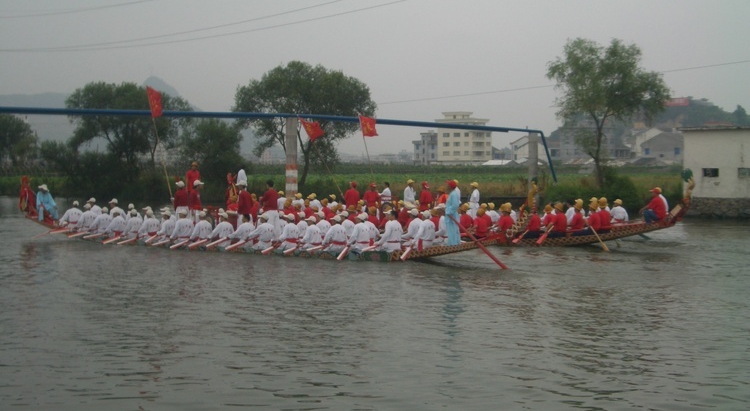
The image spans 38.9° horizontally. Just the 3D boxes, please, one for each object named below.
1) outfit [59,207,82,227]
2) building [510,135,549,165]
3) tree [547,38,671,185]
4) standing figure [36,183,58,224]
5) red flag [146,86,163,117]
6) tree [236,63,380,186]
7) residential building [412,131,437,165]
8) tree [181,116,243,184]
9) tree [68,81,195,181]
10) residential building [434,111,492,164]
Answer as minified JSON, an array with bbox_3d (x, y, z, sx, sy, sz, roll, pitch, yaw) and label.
[{"bbox_3d":[-11.182,0.404,39.000,0.560,0.740,0.600,-2,3,-43],"label":"outfit"},{"bbox_3d":[49.172,-17.505,338.000,12.000,10.500,11.000,0,2,0],"label":"building"},{"bbox_3d":[12.890,-5.013,58.500,6.900,8.400,6.600,0,2,0],"label":"tree"},{"bbox_3d":[-12.324,-0.075,40.000,0.750,1.450,0.650,-1,2,-23],"label":"standing figure"},{"bbox_3d":[-7.267,-3.394,35.000,0.620,1.060,0.220,-1,2,-18],"label":"red flag"},{"bbox_3d":[-4.680,-5.377,70.500,9.500,8.400,8.800,0,2,0],"label":"tree"},{"bbox_3d":[17.335,-19.472,366.000,9.300,12.600,10.500,0,2,0],"label":"residential building"},{"bbox_3d":[-11.629,-3.793,76.000,4.800,5.000,4.600,0,2,0],"label":"tree"},{"bbox_3d":[-18.031,-5.325,78.000,9.200,7.900,8.200,0,2,0],"label":"tree"},{"bbox_3d":[30.672,-22.918,366.000,19.500,19.300,13.000,0,2,0],"label":"residential building"}]

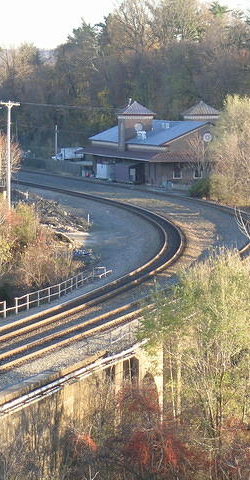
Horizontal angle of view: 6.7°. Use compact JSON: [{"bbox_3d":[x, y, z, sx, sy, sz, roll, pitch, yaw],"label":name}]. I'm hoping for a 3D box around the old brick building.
[{"bbox_3d":[7.313,-16.463,353.303,19.800,12.800,52.900,-1,4,-13],"label":"old brick building"}]

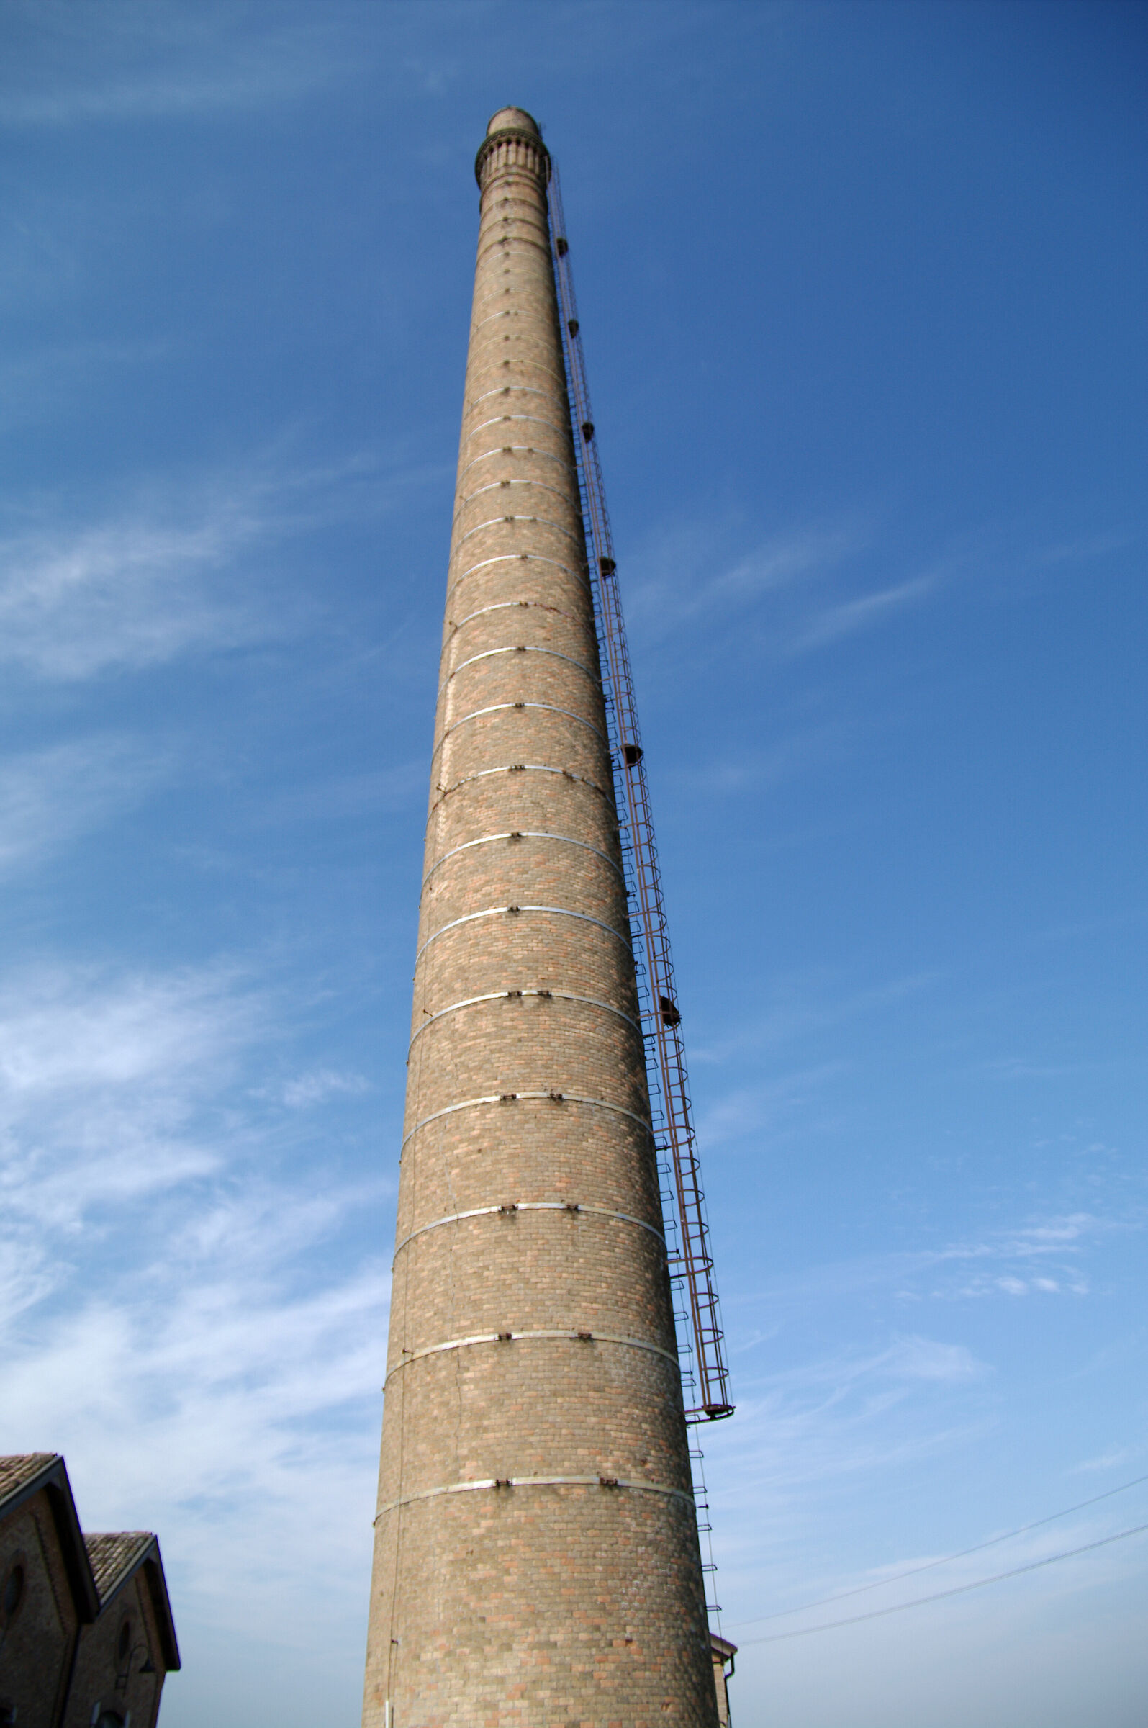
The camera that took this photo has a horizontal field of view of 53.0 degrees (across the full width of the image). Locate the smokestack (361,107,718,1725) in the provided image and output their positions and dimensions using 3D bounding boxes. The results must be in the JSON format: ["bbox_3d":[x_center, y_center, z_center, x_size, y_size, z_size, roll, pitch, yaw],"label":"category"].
[{"bbox_3d":[-1.320,-7.930,27.060,4.010,50.100,4.010,-1,-40,-2],"label":"smokestack"}]

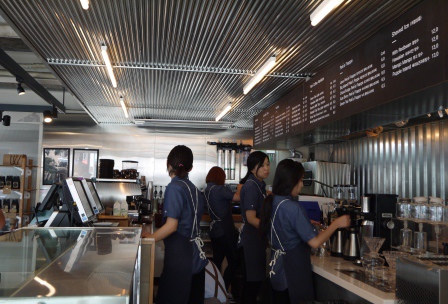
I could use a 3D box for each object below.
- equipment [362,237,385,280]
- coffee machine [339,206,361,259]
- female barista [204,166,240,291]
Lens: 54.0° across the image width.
[{"bbox_3d":[0.823,0.586,2.420,0.125,0.225,0.125,2,-5,-9],"label":"equipment"},{"bbox_3d":[0.899,0.564,3.120,0.170,0.380,0.160,4,-6,-28],"label":"coffee machine"},{"bbox_3d":[-0.012,0.972,5.250,0.360,1.580,0.440,5,-6,-42],"label":"female barista"}]

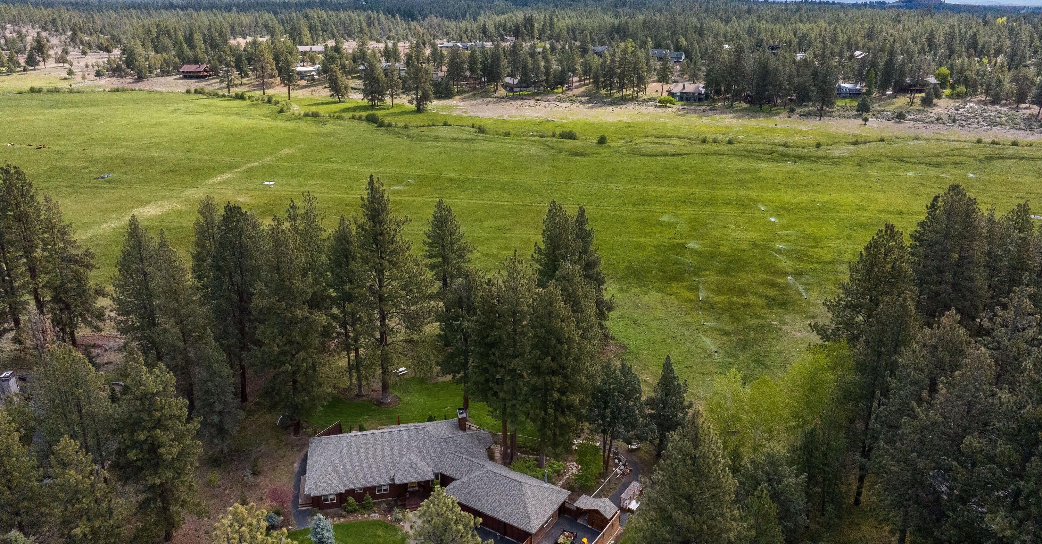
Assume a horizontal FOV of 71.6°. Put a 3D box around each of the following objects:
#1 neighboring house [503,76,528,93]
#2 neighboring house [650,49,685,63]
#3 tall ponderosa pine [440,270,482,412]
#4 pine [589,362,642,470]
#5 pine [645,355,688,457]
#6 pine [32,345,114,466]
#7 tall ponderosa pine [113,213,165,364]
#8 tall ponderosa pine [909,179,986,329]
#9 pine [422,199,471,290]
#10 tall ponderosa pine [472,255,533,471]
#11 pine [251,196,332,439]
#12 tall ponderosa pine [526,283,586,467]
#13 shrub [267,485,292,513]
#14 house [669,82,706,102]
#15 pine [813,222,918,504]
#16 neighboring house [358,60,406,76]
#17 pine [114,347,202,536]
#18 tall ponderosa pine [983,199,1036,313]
[{"bbox_3d":[-2.770,-109.540,421.190,17.000,7.000,12.000,-3,21,-11],"label":"neighboring house"},{"bbox_3d":[117.120,-170.340,570.540,26.000,7.500,11.000,7,22,16],"label":"neighboring house"},{"bbox_3d":[-7.790,9.875,94.643,5.656,22.537,5.656,0,21,0],"label":"tall ponderosa pine"},{"bbox_3d":[12.250,19.000,94.900,7.060,16.390,6.710,0,21,0],"label":"pine"},{"bbox_3d":[17.871,16.558,88.545,5.291,14.352,5.291,0,21,0],"label":"pine"},{"bbox_3d":[-50.060,17.020,80.950,8.760,19.290,8.760,1,21,0],"label":"pine"},{"bbox_3d":[-57.340,5.640,110.670,8.490,29.540,8.490,0,21,0],"label":"tall ponderosa pine"},{"bbox_3d":[68.040,0.300,115.010,11.930,29.400,11.930,1,21,0],"label":"tall ponderosa pine"},{"bbox_3d":[-11.480,1.125,113.106,7.528,25.835,7.528,0,21,0],"label":"pine"},{"bbox_3d":[-1.620,10.960,86.540,7.610,27.890,7.610,1,21,0],"label":"tall ponderosa pine"},{"bbox_3d":[-32.040,6.670,100.220,10.620,35.290,10.090,0,21,0],"label":"pine"},{"bbox_3d":[4.123,12.580,85.041,7.000,24.273,7.000,0,21,0],"label":"tall ponderosa pine"},{"bbox_3d":[-29.870,28.070,89.340,2.920,3.190,2.920,0,21,0],"label":"shrub"},{"bbox_3d":[95.388,-103.586,413.691,18.700,9.000,12.000,1,21,4],"label":"house"},{"bbox_3d":[41.170,12.080,84.810,11.280,36.760,10.720,0,21,0],"label":"pine"},{"bbox_3d":[-94.030,-134.970,481.820,31.000,7.000,13.000,-5,22,-15],"label":"neighboring house"},{"bbox_3d":[-37.800,18.210,73.620,8.720,22.590,8.720,1,21,0],"label":"pine"},{"bbox_3d":[80.490,3.030,118.290,9.340,29.830,9.340,0,21,0],"label":"tall ponderosa pine"}]

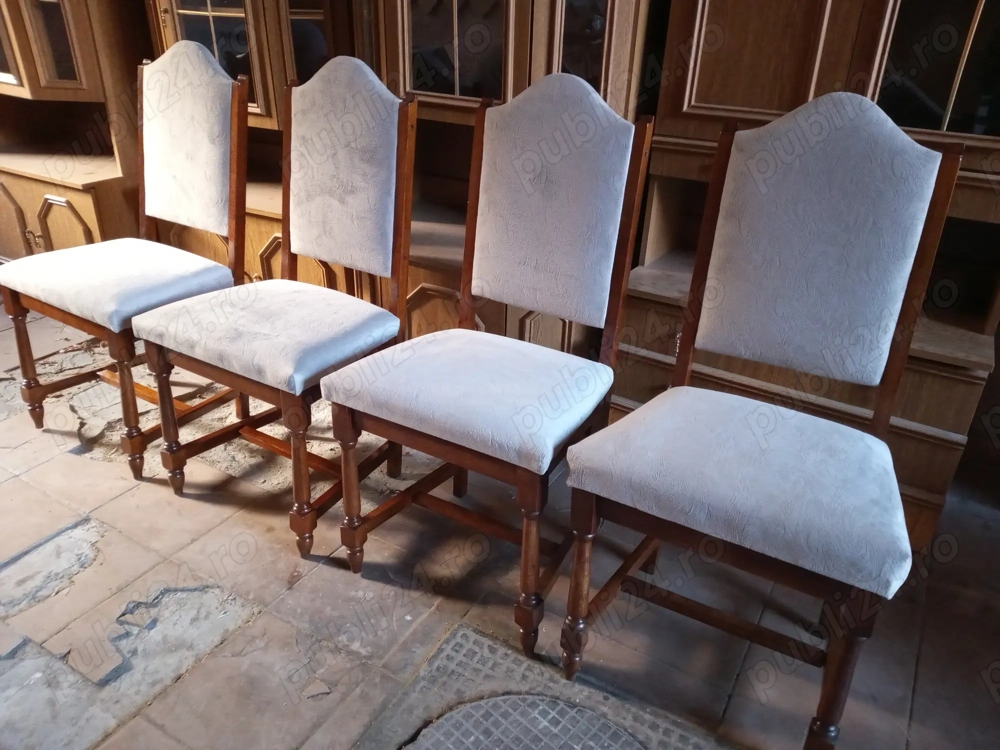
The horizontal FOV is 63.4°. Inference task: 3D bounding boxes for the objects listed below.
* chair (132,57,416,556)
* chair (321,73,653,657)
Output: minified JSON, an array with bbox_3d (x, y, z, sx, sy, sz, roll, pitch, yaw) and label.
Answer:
[{"bbox_3d":[-0.499,-0.153,1.956,0.488,0.965,0.528,17,32,28],"label":"chair"},{"bbox_3d":[0.001,-0.016,1.690,0.488,0.965,0.528,17,32,27],"label":"chair"}]

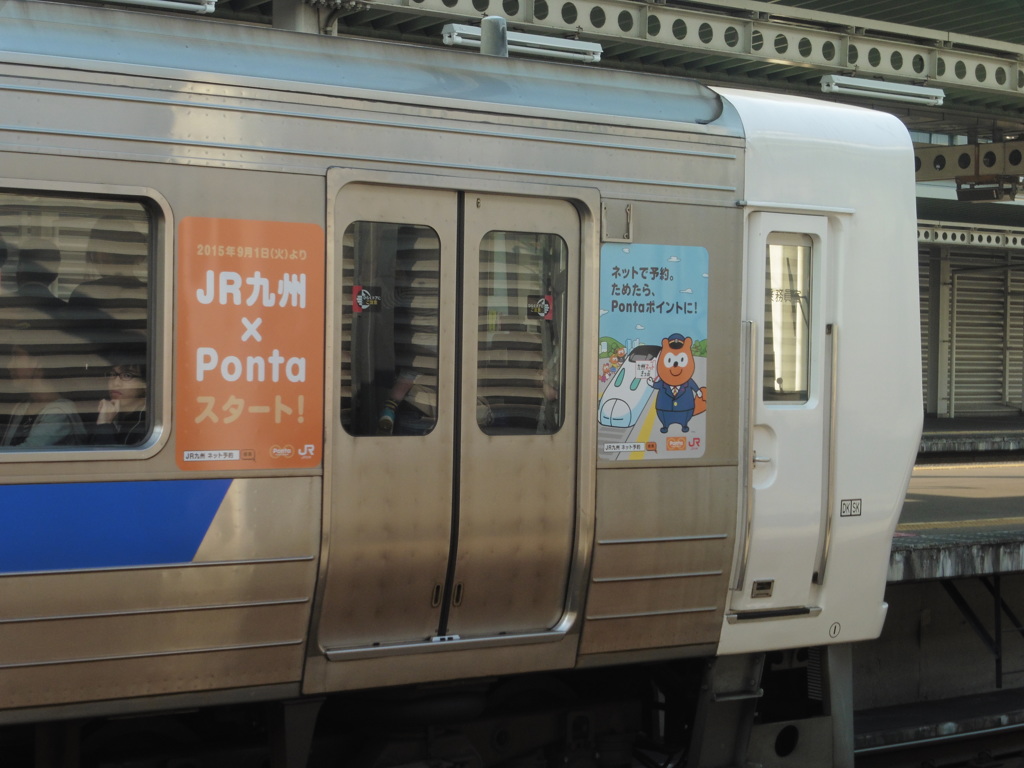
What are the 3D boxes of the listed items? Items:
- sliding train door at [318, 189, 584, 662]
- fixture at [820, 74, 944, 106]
[{"bbox_3d":[-0.241,0.131,9.212,1.290,1.800,0.110,0,1,-40],"label":"sliding train door"},{"bbox_3d":[2.792,-2.189,17.506,1.250,0.112,0.150,0,1,-40],"label":"fixture"}]

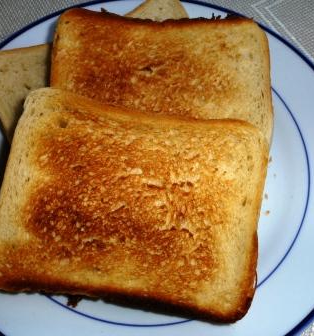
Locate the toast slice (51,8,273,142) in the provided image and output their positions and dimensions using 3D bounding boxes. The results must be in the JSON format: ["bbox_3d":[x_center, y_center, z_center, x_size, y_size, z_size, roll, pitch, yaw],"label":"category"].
[{"bbox_3d":[0.002,-0.043,0.242,0.121,0.014,0.097,2,70,0],"label":"toast slice"}]

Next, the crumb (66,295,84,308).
[{"bbox_3d":[-0.040,0.064,0.206,0.008,0.005,0.006,1,63,0],"label":"crumb"}]

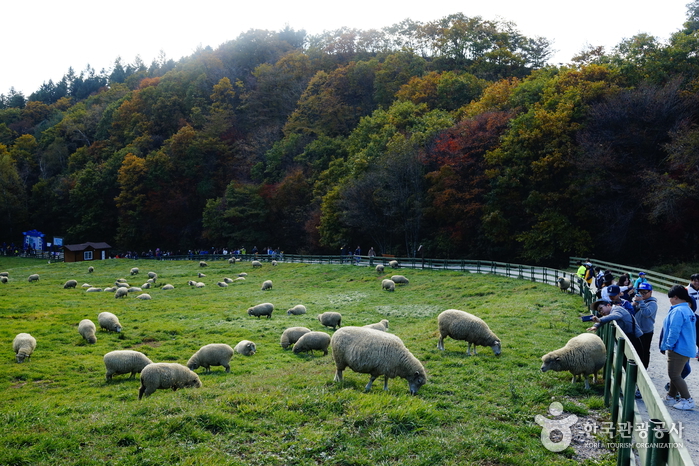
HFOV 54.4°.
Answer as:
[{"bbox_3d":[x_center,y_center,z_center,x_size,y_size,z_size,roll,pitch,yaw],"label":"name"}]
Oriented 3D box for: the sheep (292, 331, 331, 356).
[{"bbox_3d":[-1.084,3.200,19.600,1.170,0.690,0.500,0,3,5],"label":"sheep"}]

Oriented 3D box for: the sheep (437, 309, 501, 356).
[{"bbox_3d":[2.180,1.821,12.500,1.230,0.760,0.500,4,8,28],"label":"sheep"}]

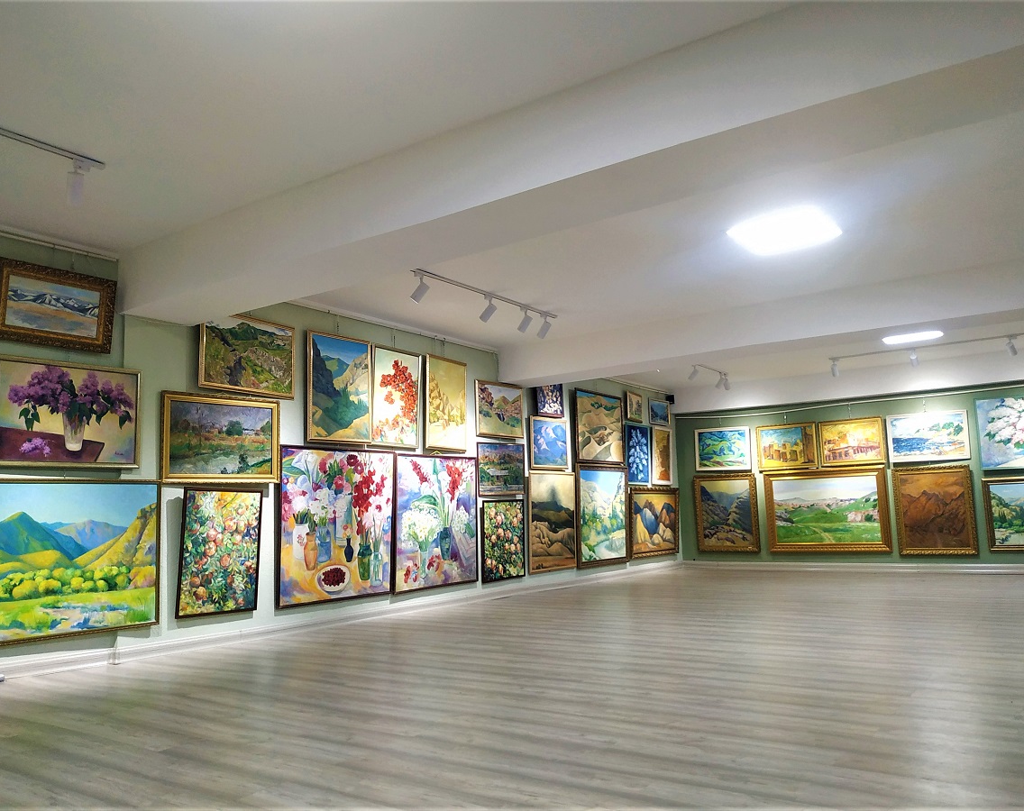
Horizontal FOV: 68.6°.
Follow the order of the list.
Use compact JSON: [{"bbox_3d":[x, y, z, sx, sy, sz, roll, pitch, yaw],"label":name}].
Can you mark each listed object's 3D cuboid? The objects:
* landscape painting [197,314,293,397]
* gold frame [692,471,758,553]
[{"bbox_3d":[-2.326,-0.436,6.611,0.050,0.670,0.924,-8,-11,37],"label":"landscape painting"},{"bbox_3d":[3.434,1.711,11.975,0.963,1.217,0.070,-7,-7,32],"label":"gold frame"}]

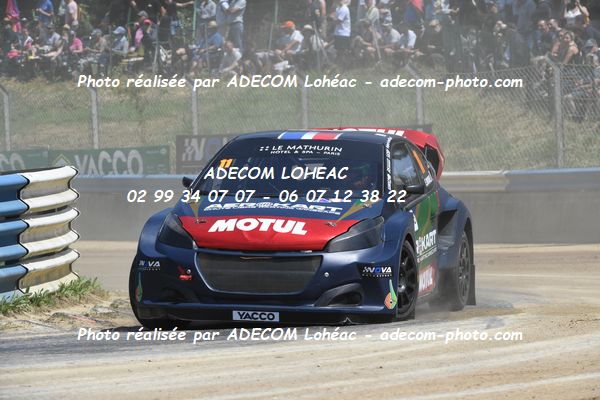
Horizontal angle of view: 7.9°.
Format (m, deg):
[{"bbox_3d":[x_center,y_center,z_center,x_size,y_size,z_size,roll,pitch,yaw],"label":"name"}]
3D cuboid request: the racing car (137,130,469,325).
[{"bbox_3d":[0.065,0.160,30.500,1.830,1.390,4.000,1,1,11],"label":"racing car"}]

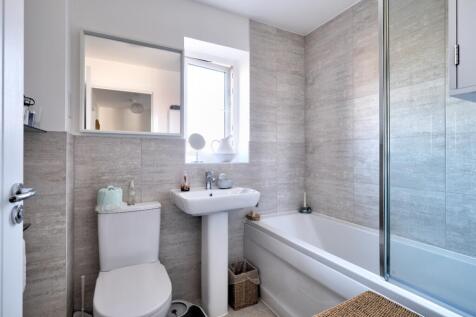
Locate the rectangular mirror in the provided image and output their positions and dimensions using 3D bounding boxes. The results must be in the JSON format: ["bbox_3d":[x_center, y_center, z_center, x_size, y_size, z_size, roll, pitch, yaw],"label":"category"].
[{"bbox_3d":[-0.712,-0.487,1.490,0.650,0.648,0.030,0,0,-27],"label":"rectangular mirror"}]

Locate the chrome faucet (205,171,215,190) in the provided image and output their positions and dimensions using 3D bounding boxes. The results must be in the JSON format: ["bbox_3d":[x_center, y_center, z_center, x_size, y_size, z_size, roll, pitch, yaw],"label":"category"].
[{"bbox_3d":[-0.220,0.173,1.635,0.046,0.142,0.125,0,0,-27],"label":"chrome faucet"}]

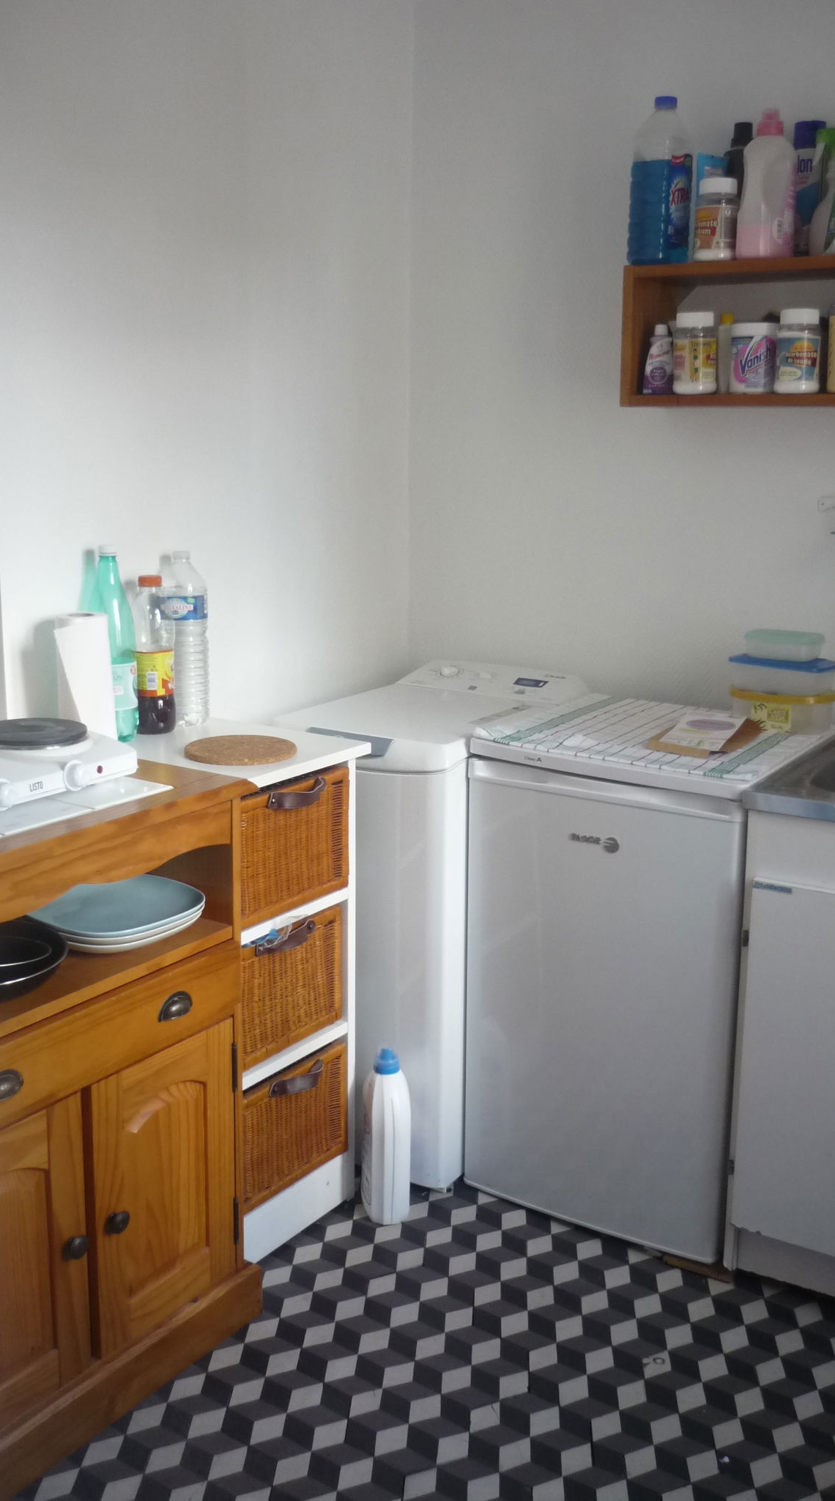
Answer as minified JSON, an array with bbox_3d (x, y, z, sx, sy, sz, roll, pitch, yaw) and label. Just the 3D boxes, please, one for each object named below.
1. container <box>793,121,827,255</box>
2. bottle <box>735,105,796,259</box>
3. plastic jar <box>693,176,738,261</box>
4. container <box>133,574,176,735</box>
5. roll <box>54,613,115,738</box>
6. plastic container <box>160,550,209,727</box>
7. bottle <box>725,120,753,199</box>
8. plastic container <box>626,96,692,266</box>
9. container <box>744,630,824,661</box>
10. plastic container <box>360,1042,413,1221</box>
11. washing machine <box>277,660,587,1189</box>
[{"bbox_3d":[0.668,-0.958,2.459,0.062,0.230,0.060,13,18,43],"label":"container"},{"bbox_3d":[0.599,-0.968,2.465,0.080,0.247,0.112,8,15,30],"label":"bottle"},{"bbox_3d":[0.562,-0.991,2.690,0.077,0.152,0.077,1,13,0],"label":"plastic jar"},{"bbox_3d":[-0.456,-0.166,2.468,0.074,0.270,0.074,-2,13,-10],"label":"container"},{"bbox_3d":[-0.575,-0.127,2.489,0.100,0.218,0.100,-2,13,-13],"label":"roll"},{"bbox_3d":[-0.425,-0.205,2.620,0.083,0.316,0.083,-1,13,-9],"label":"plastic container"},{"bbox_3d":[0.574,-0.988,2.552,0.070,0.244,0.060,8,15,30],"label":"bottle"},{"bbox_3d":[0.466,-1.080,2.736,0.097,0.305,0.109,10,16,37],"label":"plastic container"},{"bbox_3d":[0.693,-0.196,2.704,0.141,0.046,0.090,10,16,37],"label":"container"},{"bbox_3d":[-0.054,0.679,2.580,0.080,0.309,0.130,-3,14,-13],"label":"plastic container"},{"bbox_3d":[0.044,0.310,2.877,0.396,0.894,0.578,8,15,30],"label":"washing machine"}]

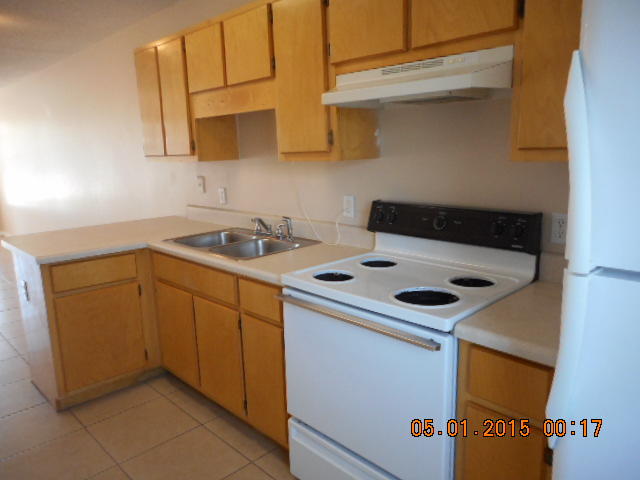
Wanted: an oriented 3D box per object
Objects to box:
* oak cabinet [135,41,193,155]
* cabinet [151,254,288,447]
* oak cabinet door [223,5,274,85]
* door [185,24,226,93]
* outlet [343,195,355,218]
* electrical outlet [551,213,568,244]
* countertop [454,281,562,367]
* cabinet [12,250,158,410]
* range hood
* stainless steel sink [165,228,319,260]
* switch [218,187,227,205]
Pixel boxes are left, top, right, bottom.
[{"bbox_3d":[-0.929,-0.939,3.167,0.746,0.776,0.320,9,16,44],"label":"oak cabinet"},{"bbox_3d":[-0.358,0.486,2.687,1.250,0.840,0.620,9,16,44],"label":"cabinet"},{"bbox_3d":[-0.364,-0.978,2.358,0.374,0.329,0.020,10,15,44],"label":"oak cabinet door"},{"bbox_3d":[-0.650,-1.027,2.639,0.378,0.329,0.020,10,15,44],"label":"door"},{"bbox_3d":[0.154,-0.176,2.456,0.071,0.114,0.012,9,16,44],"label":"outlet"},{"bbox_3d":[0.902,-0.038,1.724,0.071,0.113,0.012,9,16,44],"label":"electrical outlet"},{"bbox_3d":[0.742,0.244,1.498,0.305,0.042,0.637,9,16,44],"label":"countertop"},{"bbox_3d":[-1.436,0.473,2.894,0.570,0.840,0.610,9,16,44],"label":"cabinet"},{"bbox_3d":[0.396,-0.608,1.792,0.760,0.132,0.455,9,16,44],"label":"range hood"},{"bbox_3d":[-0.479,0.092,2.746,0.822,0.175,0.557,9,16,44],"label":"stainless steel sink"},{"bbox_3d":[-0.698,-0.314,3.293,0.071,0.114,0.012,9,16,44],"label":"switch"}]

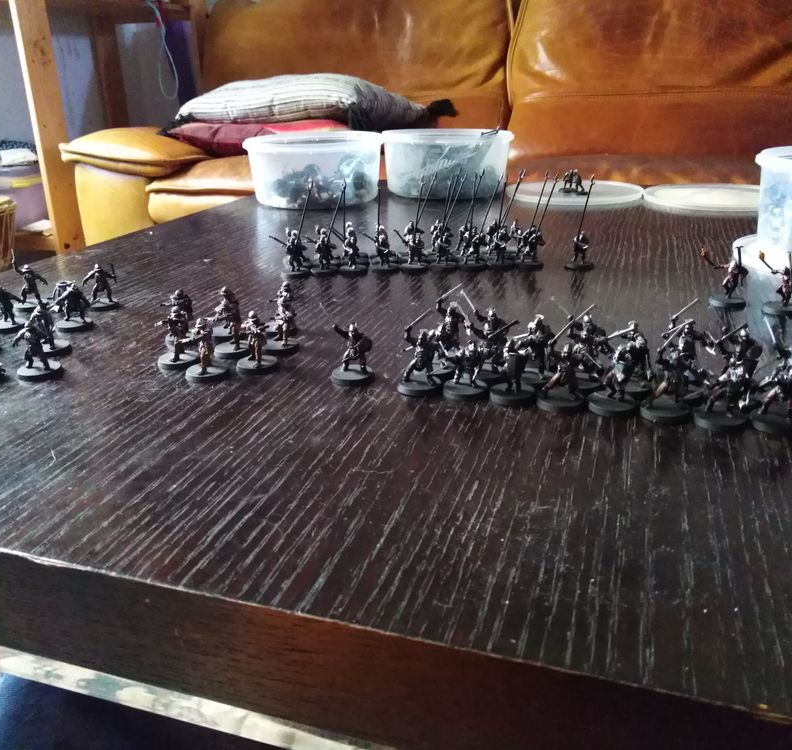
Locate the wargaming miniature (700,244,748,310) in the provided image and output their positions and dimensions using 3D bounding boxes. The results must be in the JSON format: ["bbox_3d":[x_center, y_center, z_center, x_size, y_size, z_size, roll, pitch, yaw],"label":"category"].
[{"bbox_3d":[0.238,-0.071,0.541,0.034,0.045,0.027,16,27,34],"label":"wargaming miniature"}]

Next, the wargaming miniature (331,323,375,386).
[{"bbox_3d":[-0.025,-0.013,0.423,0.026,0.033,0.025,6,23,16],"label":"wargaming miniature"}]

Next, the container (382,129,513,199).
[{"bbox_3d":[0.072,-0.299,1.055,0.182,0.078,0.182,-1,22,0],"label":"container"}]

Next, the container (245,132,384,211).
[{"bbox_3d":[-0.108,-0.275,0.996,0.181,0.079,0.181,-1,22,0],"label":"container"}]

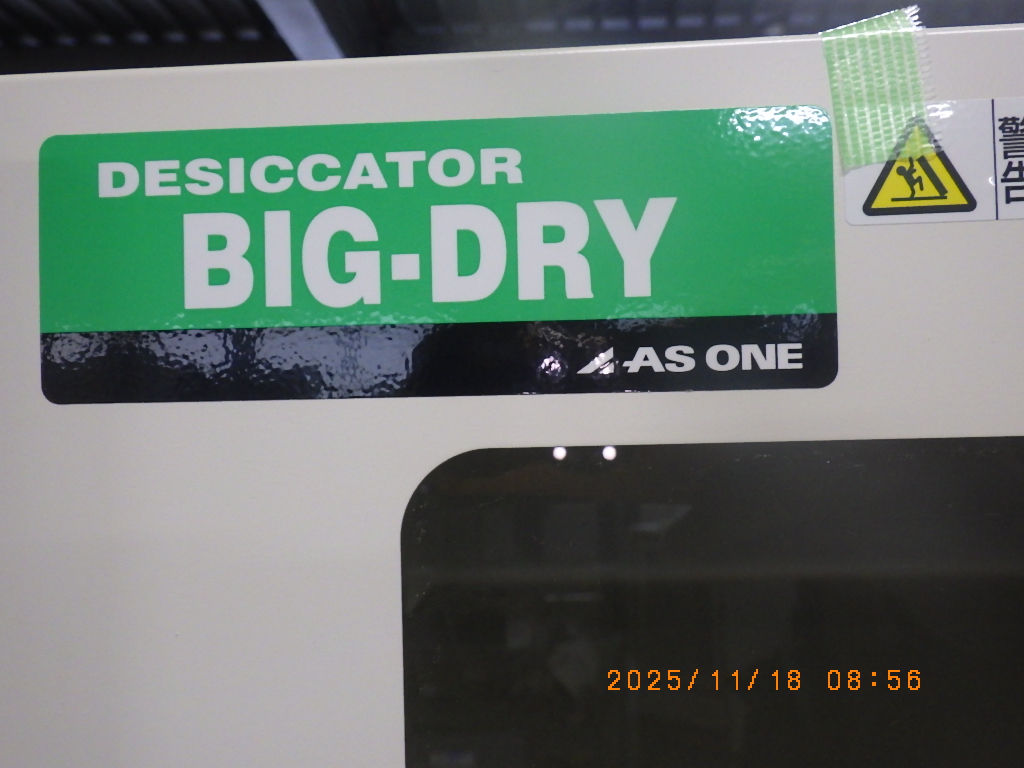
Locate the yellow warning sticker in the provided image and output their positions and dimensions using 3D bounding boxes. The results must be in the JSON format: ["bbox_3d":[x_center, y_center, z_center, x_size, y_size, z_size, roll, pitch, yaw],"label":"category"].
[{"bbox_3d":[0.062,-0.034,0.154,0.017,0.014,0.001,-1,-1,4],"label":"yellow warning sticker"}]

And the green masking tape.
[{"bbox_3d":[0.057,-0.045,0.156,0.016,0.024,0.003,-7,-2,4],"label":"green masking tape"}]

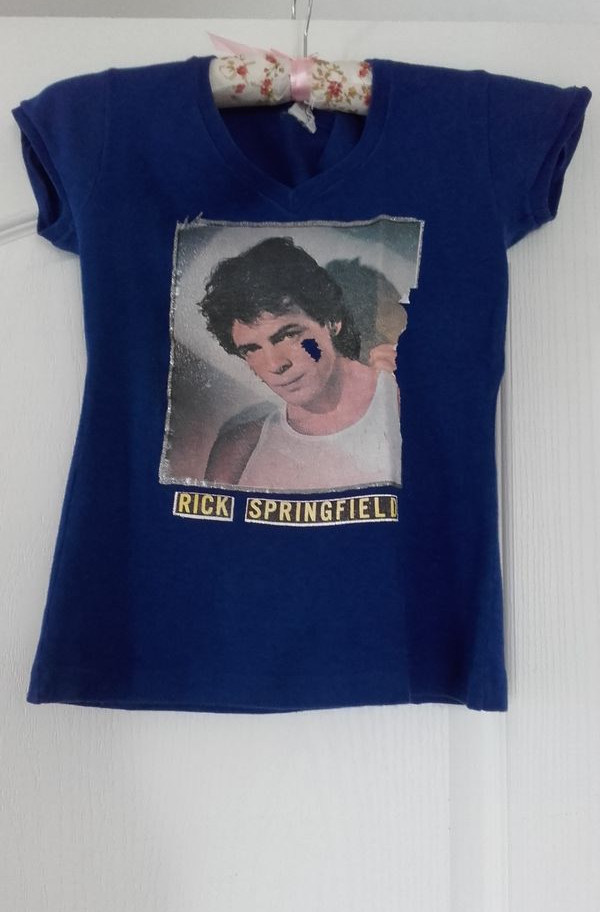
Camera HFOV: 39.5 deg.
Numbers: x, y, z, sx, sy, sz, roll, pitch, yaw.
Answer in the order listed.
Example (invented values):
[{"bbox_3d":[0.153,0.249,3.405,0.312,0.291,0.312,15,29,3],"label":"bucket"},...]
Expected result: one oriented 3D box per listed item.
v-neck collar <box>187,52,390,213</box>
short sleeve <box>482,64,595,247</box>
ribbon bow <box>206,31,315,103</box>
[{"bbox_3d":[-0.009,-0.298,0.772,0.187,0.145,0.050,0,-4,0],"label":"v-neck collar"},{"bbox_3d":[0.224,-0.280,0.785,0.101,0.163,0.050,0,-4,0],"label":"short sleeve"},{"bbox_3d":[-0.037,-0.364,0.780,0.100,0.064,0.045,0,-4,0],"label":"ribbon bow"}]

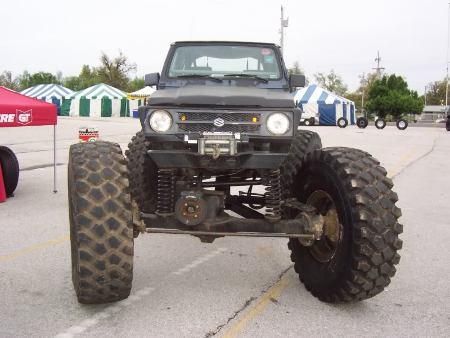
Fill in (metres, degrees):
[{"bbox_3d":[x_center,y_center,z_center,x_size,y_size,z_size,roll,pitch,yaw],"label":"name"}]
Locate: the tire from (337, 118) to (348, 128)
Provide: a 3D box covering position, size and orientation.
[{"bbox_3d":[9.166,-3.503,36.832,0.810,0.810,0.290,2,8,8],"label":"tire"}]

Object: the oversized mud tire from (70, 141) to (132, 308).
[{"bbox_3d":[-0.986,0.429,3.931,0.430,1.280,1.300,0,8,-12],"label":"oversized mud tire"}]

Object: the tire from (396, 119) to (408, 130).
[{"bbox_3d":[14.500,-3.585,39.300,0.900,0.900,0.300,3,7,12],"label":"tire"}]

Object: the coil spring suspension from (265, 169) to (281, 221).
[{"bbox_3d":[0.373,0.160,3.673,0.120,0.460,0.120,1,7,0],"label":"coil spring suspension"}]

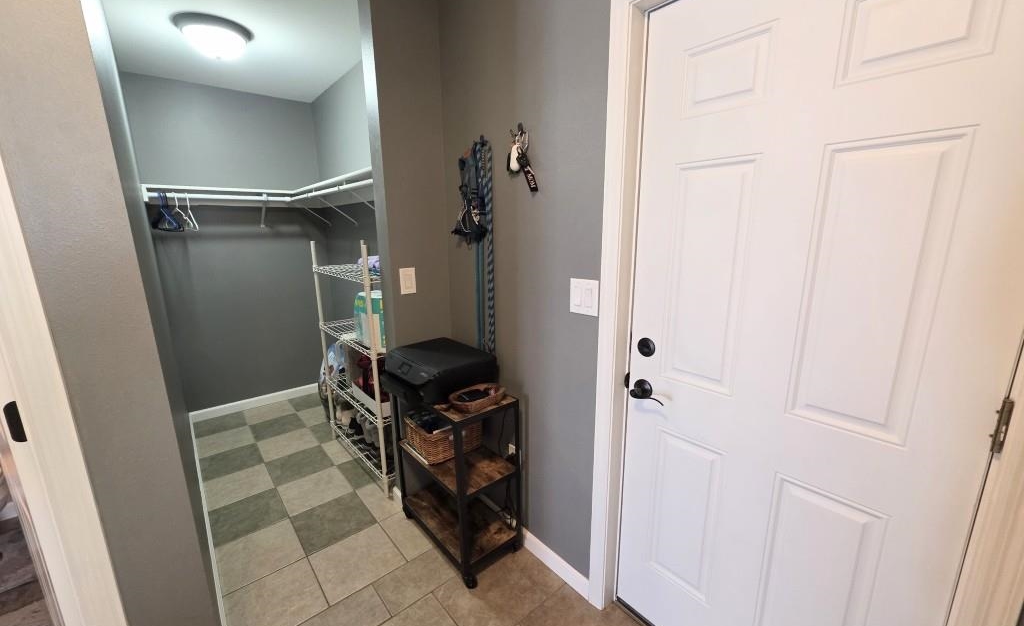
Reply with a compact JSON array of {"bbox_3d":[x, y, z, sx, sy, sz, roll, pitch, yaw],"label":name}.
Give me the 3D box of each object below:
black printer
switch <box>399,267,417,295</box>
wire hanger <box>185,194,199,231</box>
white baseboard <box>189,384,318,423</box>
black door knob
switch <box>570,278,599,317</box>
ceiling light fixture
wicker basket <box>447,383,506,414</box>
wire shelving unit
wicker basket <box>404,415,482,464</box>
[{"bbox_3d":[-0.341,0.259,1.756,0.348,0.146,0.407,-11,16,-40],"label":"black printer"},{"bbox_3d":[-0.482,-0.149,1.800,0.077,0.120,0.010,-11,16,-40],"label":"switch"},{"bbox_3d":[-2.130,-0.666,2.546,0.420,0.238,0.016,11,17,42],"label":"wire hanger"},{"bbox_3d":[-2.052,0.740,3.284,1.055,0.088,0.014,-10,15,-36],"label":"white baseboard"},{"bbox_3d":[0.439,0.267,1.252,0.064,0.065,0.130,-11,16,-40],"label":"black door knob"},{"bbox_3d":[0.245,-0.052,1.328,0.010,0.120,0.115,-11,16,-40],"label":"switch"},{"bbox_3d":[-1.474,-1.350,1.918,0.330,0.135,0.330,-11,16,-40],"label":"ceiling light fixture"},{"bbox_3d":[-0.132,0.345,1.575,0.216,0.052,0.113,-11,16,-40],"label":"wicker basket"},{"bbox_3d":[-0.869,0.259,2.403,0.355,1.383,0.870,-11,16,-40],"label":"wire shelving unit"},{"bbox_3d":[-0.340,0.579,1.884,0.265,0.140,0.260,-11,16,-40],"label":"wicker basket"}]

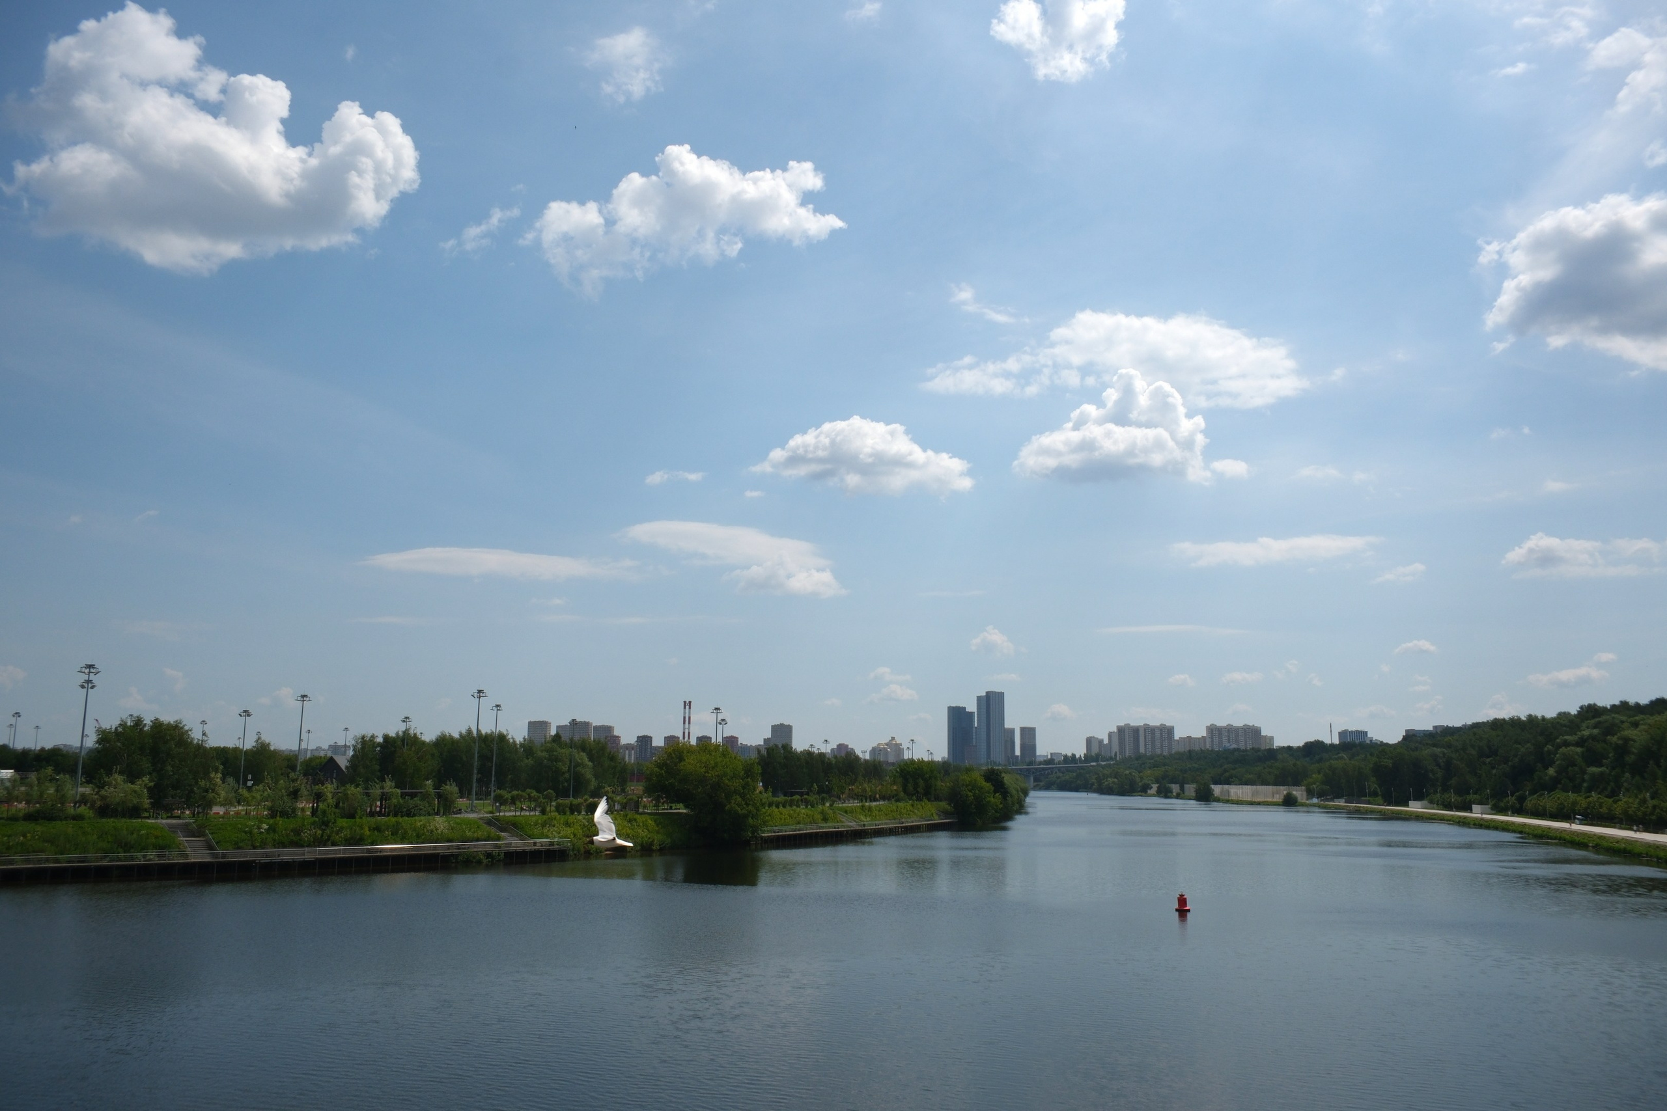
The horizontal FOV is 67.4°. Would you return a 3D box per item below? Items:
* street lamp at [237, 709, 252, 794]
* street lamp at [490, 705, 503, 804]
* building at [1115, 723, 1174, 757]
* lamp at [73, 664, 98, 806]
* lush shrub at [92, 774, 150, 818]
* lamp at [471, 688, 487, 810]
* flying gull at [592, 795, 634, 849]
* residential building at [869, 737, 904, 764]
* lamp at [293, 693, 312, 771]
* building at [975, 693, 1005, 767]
[{"bbox_3d":[-137.597,46.458,290.977,3.000,20.700,3.000,5,-11,-25],"label":"street lamp"},{"bbox_3d":[-70.540,41.460,261.008,2.500,20.700,2.500,3,-10,-15],"label":"street lamp"},{"bbox_3d":[474.423,287.627,1894.285,88.073,66.000,28.000,-2,-10,14],"label":"building"},{"bbox_3d":[-126.786,30.589,210.878,3.800,24.300,3.800,6,-12,-30],"label":"lamp"},{"bbox_3d":[-99.335,33.702,174.636,8.186,6.094,6.500,6,-11,-29],"label":"lush shrub"},{"bbox_3d":[-61.415,33.483,215.435,2.700,20.700,2.700,3,-10,-15],"label":"lamp"},{"bbox_3d":[-1.819,2.198,10.300,0.360,0.430,0.600,0,-10,0],"label":"flying gull"},{"bbox_3d":[85.830,320.016,1994.977,55.208,58.000,40.000,0,-10,2],"label":"residential building"},{"bbox_3d":[-98.486,36.012,230.672,2.900,20.700,2.900,4,-11,-22],"label":"lamp"},{"bbox_3d":[277.025,312.186,2187.183,50.417,148.000,38.000,-1,-10,7],"label":"building"}]

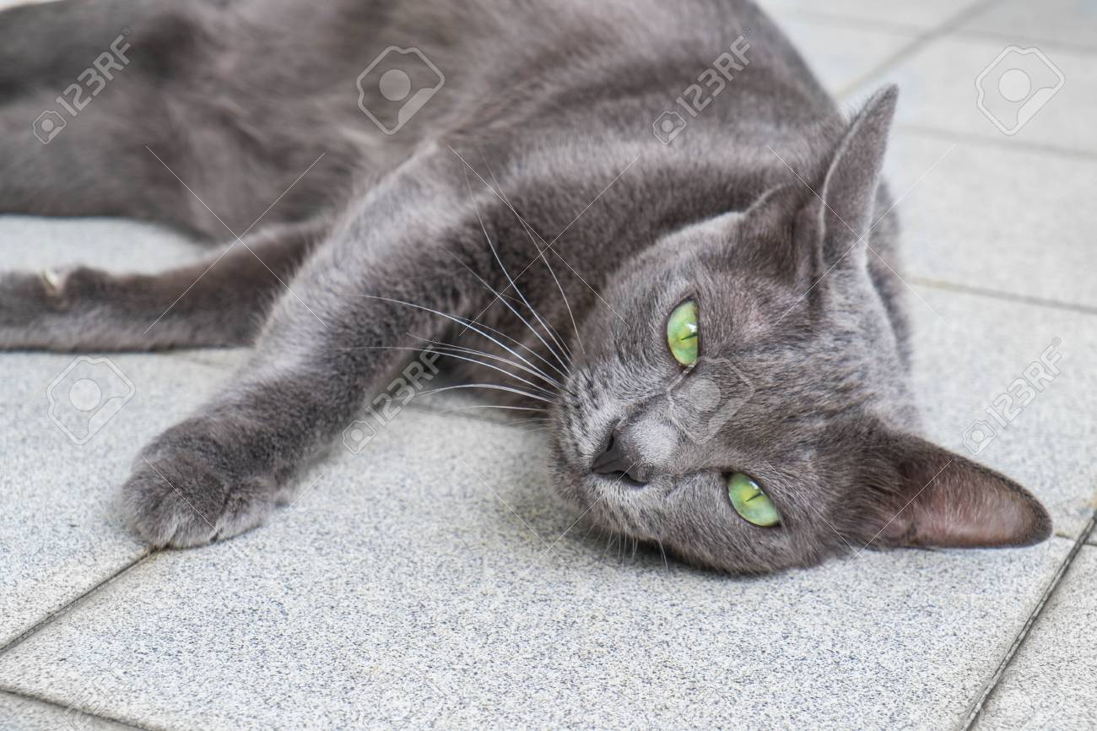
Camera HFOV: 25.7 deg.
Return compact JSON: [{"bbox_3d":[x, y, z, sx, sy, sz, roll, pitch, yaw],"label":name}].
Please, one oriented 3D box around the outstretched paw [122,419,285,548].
[{"bbox_3d":[-0.084,0.027,0.622,0.038,0.026,0.042,7,21,13],"label":"outstretched paw"}]

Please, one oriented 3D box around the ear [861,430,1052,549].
[{"bbox_3d":[0.108,0.032,0.640,0.050,0.030,0.020,3,17,-3],"label":"ear"}]

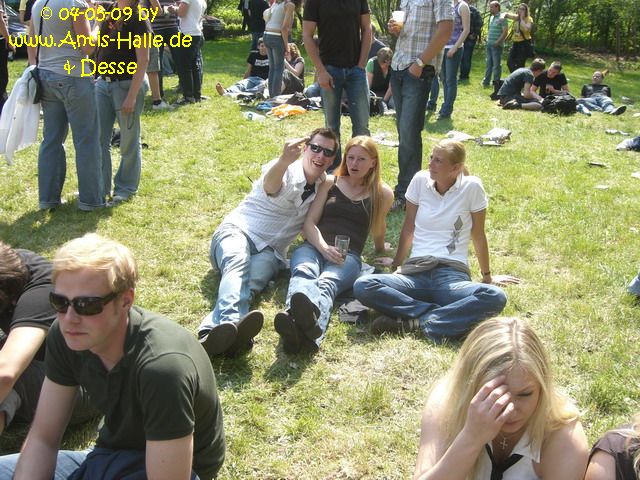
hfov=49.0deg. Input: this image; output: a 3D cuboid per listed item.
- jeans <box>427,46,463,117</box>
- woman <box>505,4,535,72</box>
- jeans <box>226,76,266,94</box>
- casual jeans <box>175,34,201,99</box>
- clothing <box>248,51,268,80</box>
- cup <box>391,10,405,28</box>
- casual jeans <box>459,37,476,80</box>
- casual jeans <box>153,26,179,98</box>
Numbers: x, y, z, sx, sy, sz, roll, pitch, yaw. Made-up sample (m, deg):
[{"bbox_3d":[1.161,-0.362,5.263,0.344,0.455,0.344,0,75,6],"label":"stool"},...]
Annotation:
[{"bbox_3d":[1.820,-2.283,10.150,0.380,0.970,0.400,-6,20,-25],"label":"jeans"},{"bbox_3d":[4.089,-3.986,14.400,0.580,1.670,0.450,14,21,33],"label":"woman"},{"bbox_3d":[-1.174,-2.564,11.700,0.760,0.270,0.460,-11,22,-36],"label":"jeans"},{"bbox_3d":[-2.004,-2.647,10.750,0.370,1.000,0.380,-2,18,-12],"label":"casual jeans"},{"bbox_3d":[-0.948,-2.956,11.900,0.500,0.500,0.290,6,18,12],"label":"clothing"},{"bbox_3d":[0.540,-1.538,4.900,0.092,0.125,0.092,2,18,-1],"label":"cup"},{"bbox_3d":[3.359,-4.133,16.000,0.360,1.000,0.370,4,18,6],"label":"casual jeans"},{"bbox_3d":[-2.341,-2.716,10.750,0.430,1.040,0.310,-4,19,-19],"label":"casual jeans"}]

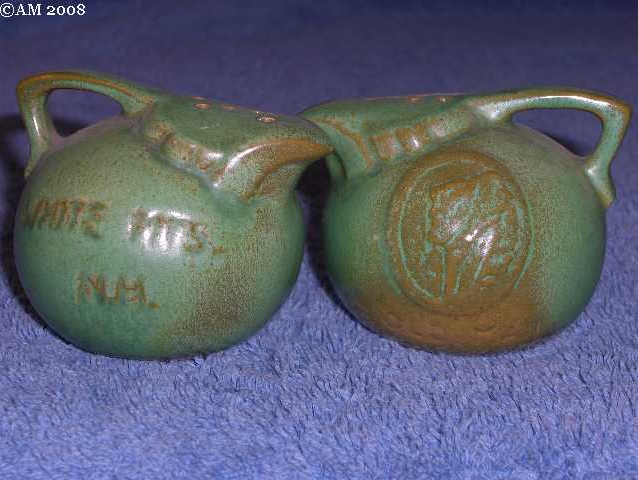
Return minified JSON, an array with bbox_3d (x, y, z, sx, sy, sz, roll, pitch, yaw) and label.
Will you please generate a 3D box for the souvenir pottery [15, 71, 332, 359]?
[{"bbox_3d":[-0.030,-0.004,0.352,0.068,0.054,0.059,7,21,18],"label":"souvenir pottery"}]

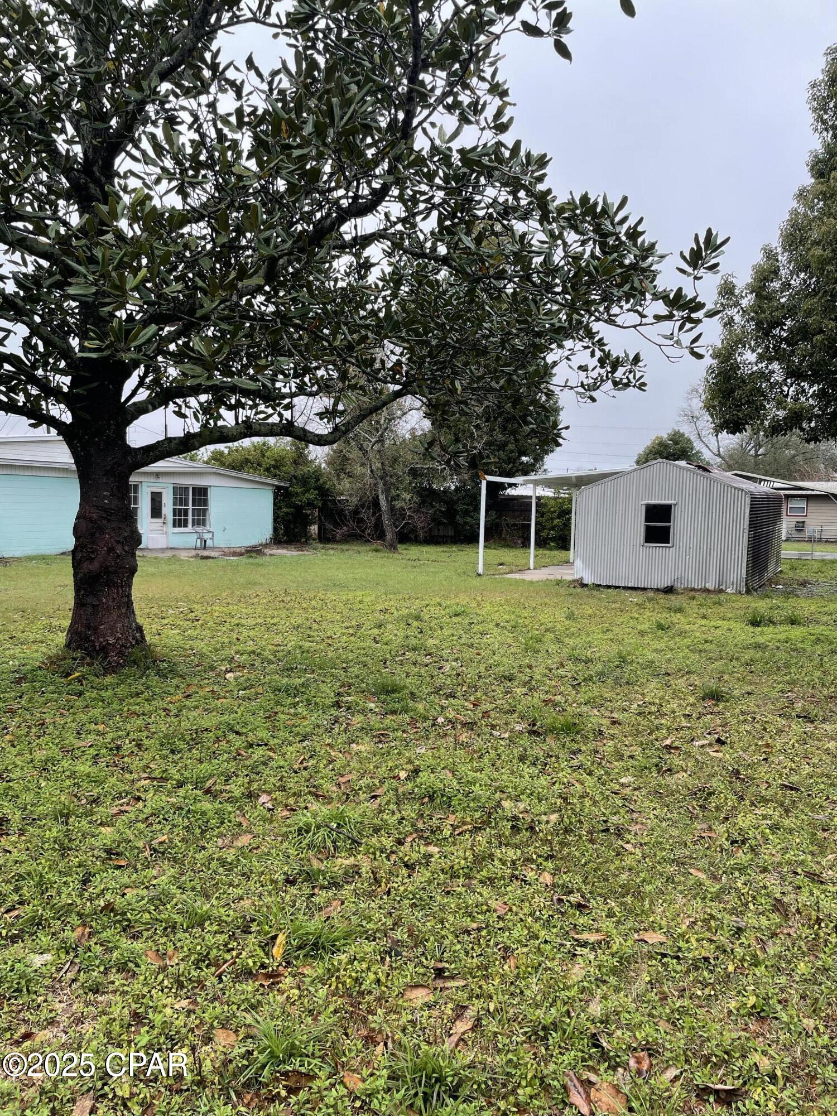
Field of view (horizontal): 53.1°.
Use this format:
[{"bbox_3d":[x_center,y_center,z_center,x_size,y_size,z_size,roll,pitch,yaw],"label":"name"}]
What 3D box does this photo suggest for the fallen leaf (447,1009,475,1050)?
[{"bbox_3d":[0.129,1.431,2.546,0.067,0.035,0.156,3,4,18],"label":"fallen leaf"}]

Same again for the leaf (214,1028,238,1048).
[{"bbox_3d":[-0.571,1.421,2.483,0.081,0.025,0.057,5,5,38],"label":"leaf"}]

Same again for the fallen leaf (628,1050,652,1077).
[{"bbox_3d":[0.636,1.452,2.409,0.066,0.035,0.085,3,4,21],"label":"fallen leaf"}]

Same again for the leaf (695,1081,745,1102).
[{"bbox_3d":[0.826,1.463,2.300,0.125,0.045,0.050,3,4,20],"label":"leaf"}]

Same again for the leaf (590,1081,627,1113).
[{"bbox_3d":[0.516,1.459,2.271,0.088,0.030,0.110,-1,5,-24],"label":"leaf"}]

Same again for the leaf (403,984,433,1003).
[{"bbox_3d":[-0.001,1.415,2.725,0.099,0.030,0.061,0,4,-19],"label":"leaf"}]

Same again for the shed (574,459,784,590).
[{"bbox_3d":[6.735,-0.927,20.664,3.520,2.670,7.300,4,5,28],"label":"shed"}]

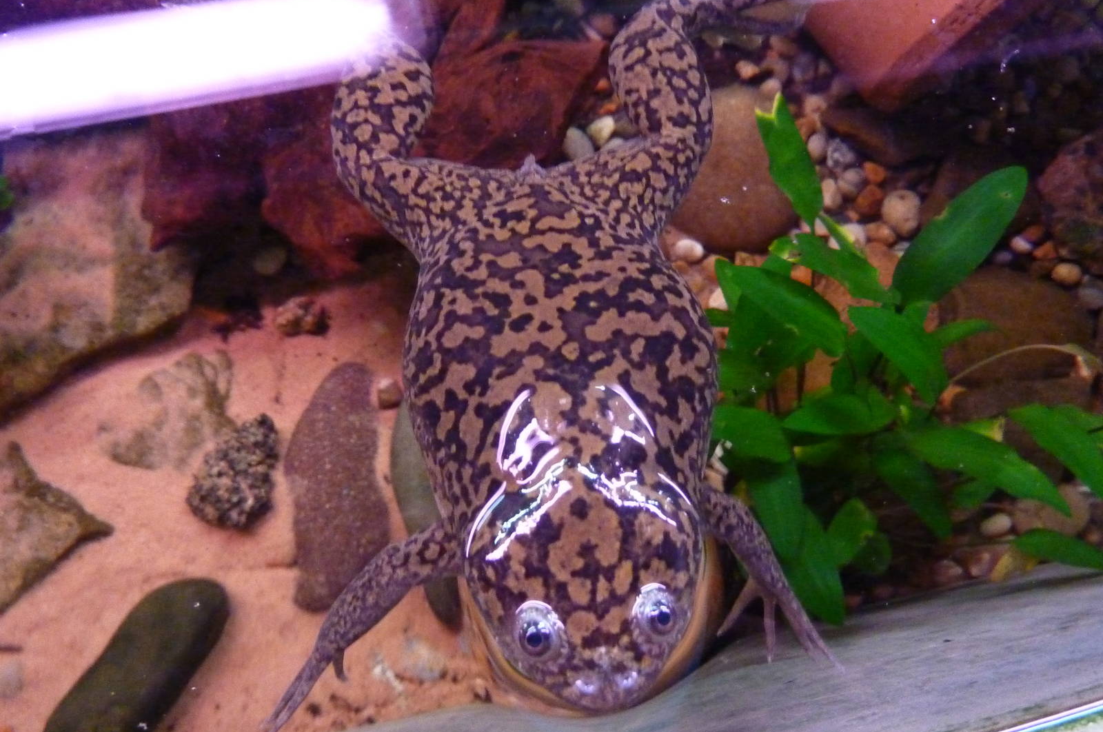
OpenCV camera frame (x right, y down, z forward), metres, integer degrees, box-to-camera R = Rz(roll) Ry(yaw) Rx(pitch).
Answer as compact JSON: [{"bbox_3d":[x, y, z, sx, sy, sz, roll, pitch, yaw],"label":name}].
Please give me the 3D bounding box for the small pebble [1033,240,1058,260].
[{"bbox_3d":[0.241,-0.057,0.388,0.011,0.008,0.010,0,73,-2],"label":"small pebble"}]

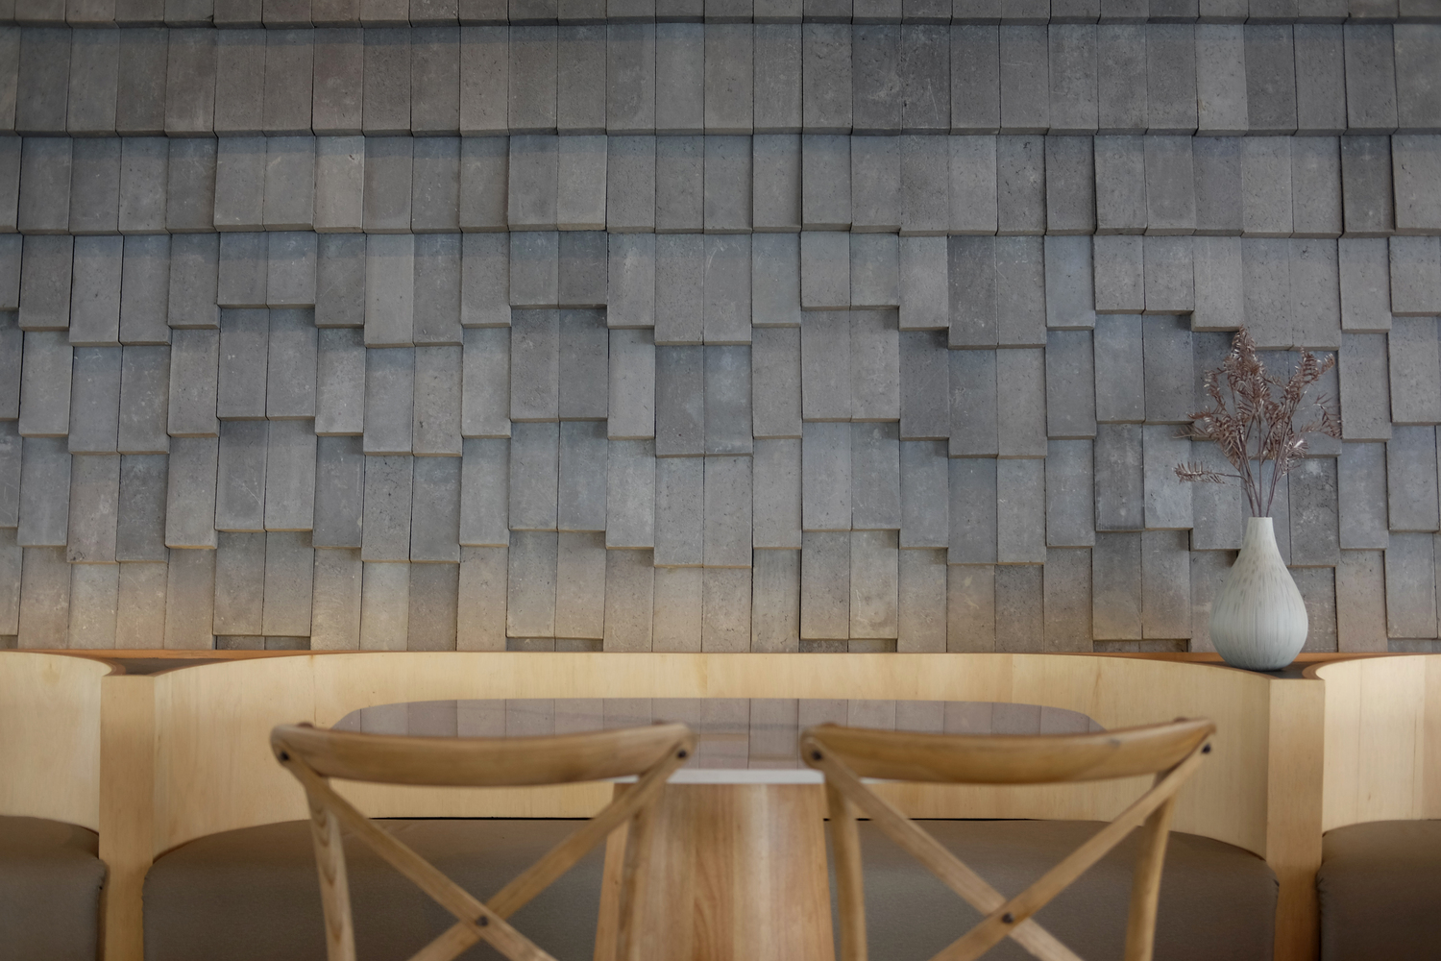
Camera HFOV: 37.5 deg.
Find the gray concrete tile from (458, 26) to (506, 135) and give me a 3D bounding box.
[{"bbox_3d":[-0.471,-0.807,4.261,0.097,0.222,0.037,0,-6,0],"label":"gray concrete tile"}]

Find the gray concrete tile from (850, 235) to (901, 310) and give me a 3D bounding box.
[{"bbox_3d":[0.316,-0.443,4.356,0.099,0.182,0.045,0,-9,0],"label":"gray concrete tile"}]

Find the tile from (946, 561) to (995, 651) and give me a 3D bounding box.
[{"bbox_3d":[0.516,0.287,4.373,0.099,0.222,0.043,0,-7,1],"label":"tile"}]

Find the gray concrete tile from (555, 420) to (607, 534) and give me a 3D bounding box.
[{"bbox_3d":[-0.277,-0.009,4.261,0.098,0.225,0.037,0,-6,0],"label":"gray concrete tile"}]

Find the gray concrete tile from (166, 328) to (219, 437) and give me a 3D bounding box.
[{"bbox_3d":[-1.033,-0.195,4.180,0.096,0.215,0.040,0,-7,0],"label":"gray concrete tile"}]

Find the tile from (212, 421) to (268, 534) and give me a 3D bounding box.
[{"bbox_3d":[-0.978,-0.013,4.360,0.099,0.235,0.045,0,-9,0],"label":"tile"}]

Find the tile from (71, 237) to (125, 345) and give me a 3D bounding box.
[{"bbox_3d":[-1.271,-0.396,4.351,0.099,0.240,0.042,0,-9,0],"label":"tile"}]

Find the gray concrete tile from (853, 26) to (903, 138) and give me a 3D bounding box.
[{"bbox_3d":[0.313,-0.800,4.250,0.098,0.217,0.050,0,-7,1],"label":"gray concrete tile"}]

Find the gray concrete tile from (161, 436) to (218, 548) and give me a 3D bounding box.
[{"bbox_3d":[-1.034,0.026,4.179,0.095,0.215,0.043,0,-9,0],"label":"gray concrete tile"}]

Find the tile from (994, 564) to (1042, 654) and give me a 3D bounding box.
[{"bbox_3d":[0.614,0.287,4.371,0.099,0.222,0.043,0,-7,1],"label":"tile"}]

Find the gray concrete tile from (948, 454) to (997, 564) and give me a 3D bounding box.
[{"bbox_3d":[0.493,0.060,4.189,0.095,0.215,0.043,0,-9,0],"label":"gray concrete tile"}]

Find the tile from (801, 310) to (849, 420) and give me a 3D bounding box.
[{"bbox_3d":[0.209,-0.223,4.179,0.095,0.215,0.043,0,-9,0],"label":"tile"}]

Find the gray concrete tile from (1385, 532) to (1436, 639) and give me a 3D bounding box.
[{"bbox_3d":[1.415,0.205,4.371,0.099,0.240,0.042,0,-9,0],"label":"gray concrete tile"}]

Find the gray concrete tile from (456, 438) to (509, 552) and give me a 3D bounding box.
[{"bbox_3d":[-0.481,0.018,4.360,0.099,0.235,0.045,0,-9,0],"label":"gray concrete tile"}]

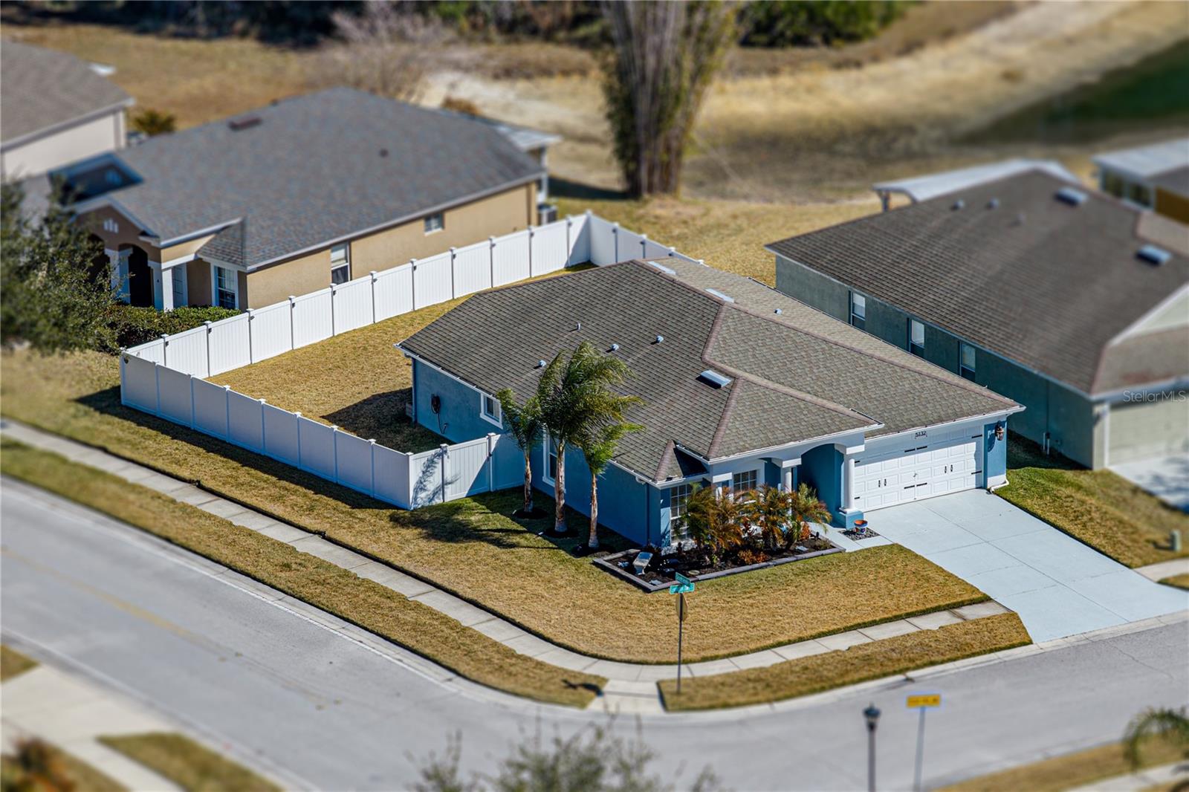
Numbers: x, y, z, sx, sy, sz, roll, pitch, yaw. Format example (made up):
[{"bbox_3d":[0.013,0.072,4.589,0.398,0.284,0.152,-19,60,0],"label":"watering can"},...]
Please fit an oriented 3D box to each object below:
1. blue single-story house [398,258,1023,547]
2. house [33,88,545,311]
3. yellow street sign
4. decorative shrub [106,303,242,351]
[{"bbox_3d":[3.713,-0.594,174.420,13.470,5.260,16.860,-11,21,-29],"label":"blue single-story house"},{"bbox_3d":[-12.576,-6.976,193.828,12.350,5.400,18.710,15,24,39],"label":"house"},{"bbox_3d":[8.726,8.094,146.979,0.880,0.280,0.030,-5,19,-12],"label":"yellow street sign"},{"bbox_3d":[-14.412,-2.341,187.072,4.300,1.100,3.000,15,24,39],"label":"decorative shrub"}]

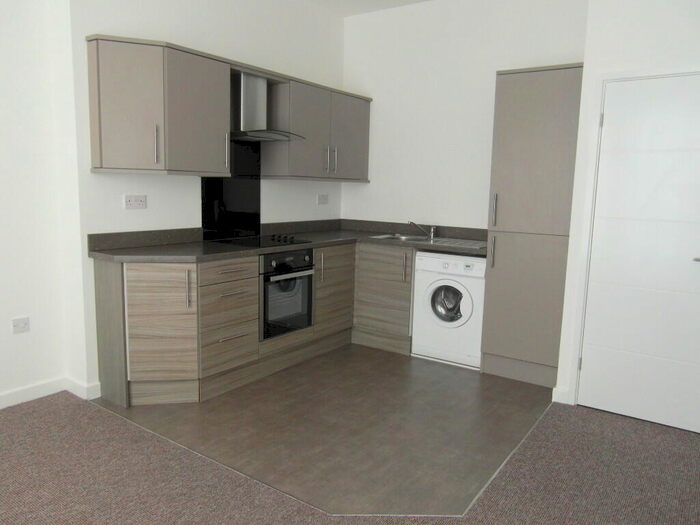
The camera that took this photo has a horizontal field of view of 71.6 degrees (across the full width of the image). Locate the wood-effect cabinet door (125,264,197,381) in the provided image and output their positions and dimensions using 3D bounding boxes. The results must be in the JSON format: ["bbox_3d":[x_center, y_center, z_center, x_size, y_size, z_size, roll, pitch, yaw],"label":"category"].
[{"bbox_3d":[-1.114,0.365,2.890,0.401,0.720,0.022,-1,8,-12],"label":"wood-effect cabinet door"}]

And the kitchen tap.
[{"bbox_3d":[0.623,-0.280,4.250,0.250,0.145,0.050,4,9,21],"label":"kitchen tap"}]

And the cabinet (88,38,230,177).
[{"bbox_3d":[-1.174,-0.952,3.093,0.335,0.774,0.775,7,10,35],"label":"cabinet"}]

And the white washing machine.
[{"bbox_3d":[0.909,0.342,3.968,0.586,0.862,0.570,7,10,35],"label":"white washing machine"}]

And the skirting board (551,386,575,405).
[{"bbox_3d":[1.373,0.859,3.115,0.125,0.100,0.025,7,10,35],"label":"skirting board"}]

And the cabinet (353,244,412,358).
[{"bbox_3d":[0.439,0.271,4.309,0.575,0.886,0.598,7,10,35],"label":"cabinet"}]

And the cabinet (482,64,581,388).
[{"bbox_3d":[1.399,-0.246,3.541,0.585,2.165,0.597,7,10,35],"label":"cabinet"}]

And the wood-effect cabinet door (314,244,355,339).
[{"bbox_3d":[-0.135,0.224,4.007,0.024,0.729,0.535,7,10,36],"label":"wood-effect cabinet door"}]

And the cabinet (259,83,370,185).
[{"bbox_3d":[-0.272,-1.112,4.333,0.330,0.767,1.122,7,10,35],"label":"cabinet"}]

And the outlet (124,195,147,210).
[{"bbox_3d":[-1.388,-0.391,3.168,0.012,0.086,0.146,7,10,35],"label":"outlet"}]

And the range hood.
[{"bbox_3d":[-0.704,-1.122,3.579,0.500,0.450,0.587,7,10,35],"label":"range hood"}]

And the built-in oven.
[{"bbox_3d":[-0.660,0.199,3.703,0.570,0.606,0.585,7,10,35],"label":"built-in oven"}]

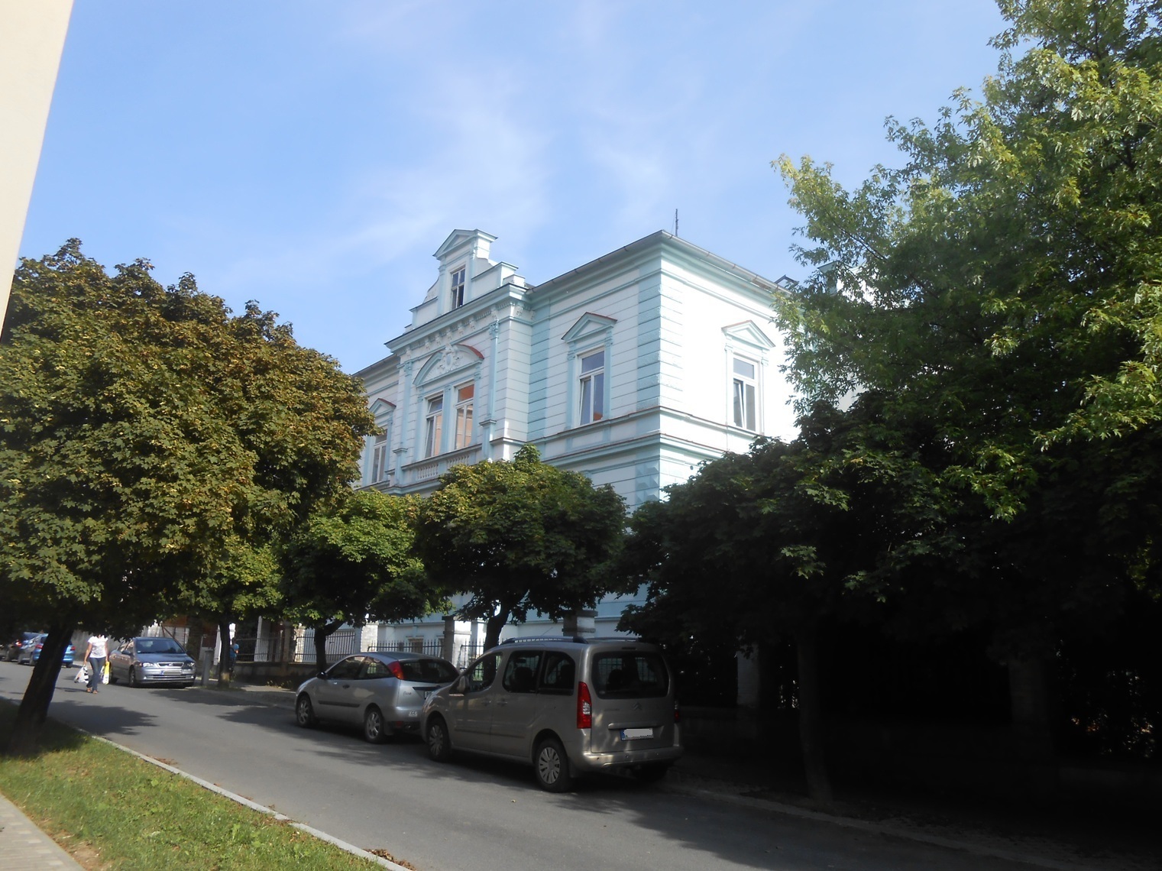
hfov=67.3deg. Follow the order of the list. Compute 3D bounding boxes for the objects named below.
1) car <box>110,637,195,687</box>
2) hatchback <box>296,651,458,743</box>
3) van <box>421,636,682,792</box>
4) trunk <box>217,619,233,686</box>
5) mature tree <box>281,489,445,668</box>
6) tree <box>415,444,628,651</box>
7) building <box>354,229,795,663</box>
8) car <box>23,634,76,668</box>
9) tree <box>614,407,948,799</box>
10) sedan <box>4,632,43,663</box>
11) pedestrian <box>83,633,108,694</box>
[{"bbox_3d":[-13.029,6.918,26.730,1.710,1.430,4.150,12,-17,-36],"label":"car"},{"bbox_3d":[-3.749,4.762,16.143,1.700,1.430,4.150,14,-17,-40],"label":"hatchback"},{"bbox_3d":[-0.605,3.768,12.246,1.810,1.820,4.380,13,-17,-38],"label":"van"},{"bbox_3d":[-10.391,6.289,25.531,0.360,2.100,0.360,14,-19,-38],"label":"trunk"},{"bbox_3d":[-5.534,3.895,21.401,4.200,5.200,4.100,14,-19,-38],"label":"mature tree"},{"bbox_3d":[-1.189,2.758,16.075,4.100,5.300,4.100,14,-19,-38],"label":"tree"},{"bbox_3d":[0.183,1.600,30.151,11.800,14.300,16.200,14,-19,-39],"label":"building"},{"bbox_3d":[-24.909,9.946,40.634,1.700,1.460,4.100,14,-19,-40],"label":"car"},{"bbox_3d":[2.525,1.823,10.806,4.300,5.000,4.200,14,-19,-38],"label":"tree"},{"bbox_3d":[-28.757,10.923,45.133,1.730,1.450,4.350,14,-19,-40],"label":"sedan"},{"bbox_3d":[-12.770,5.906,22.996,0.560,1.660,0.400,10,-17,-30],"label":"pedestrian"}]

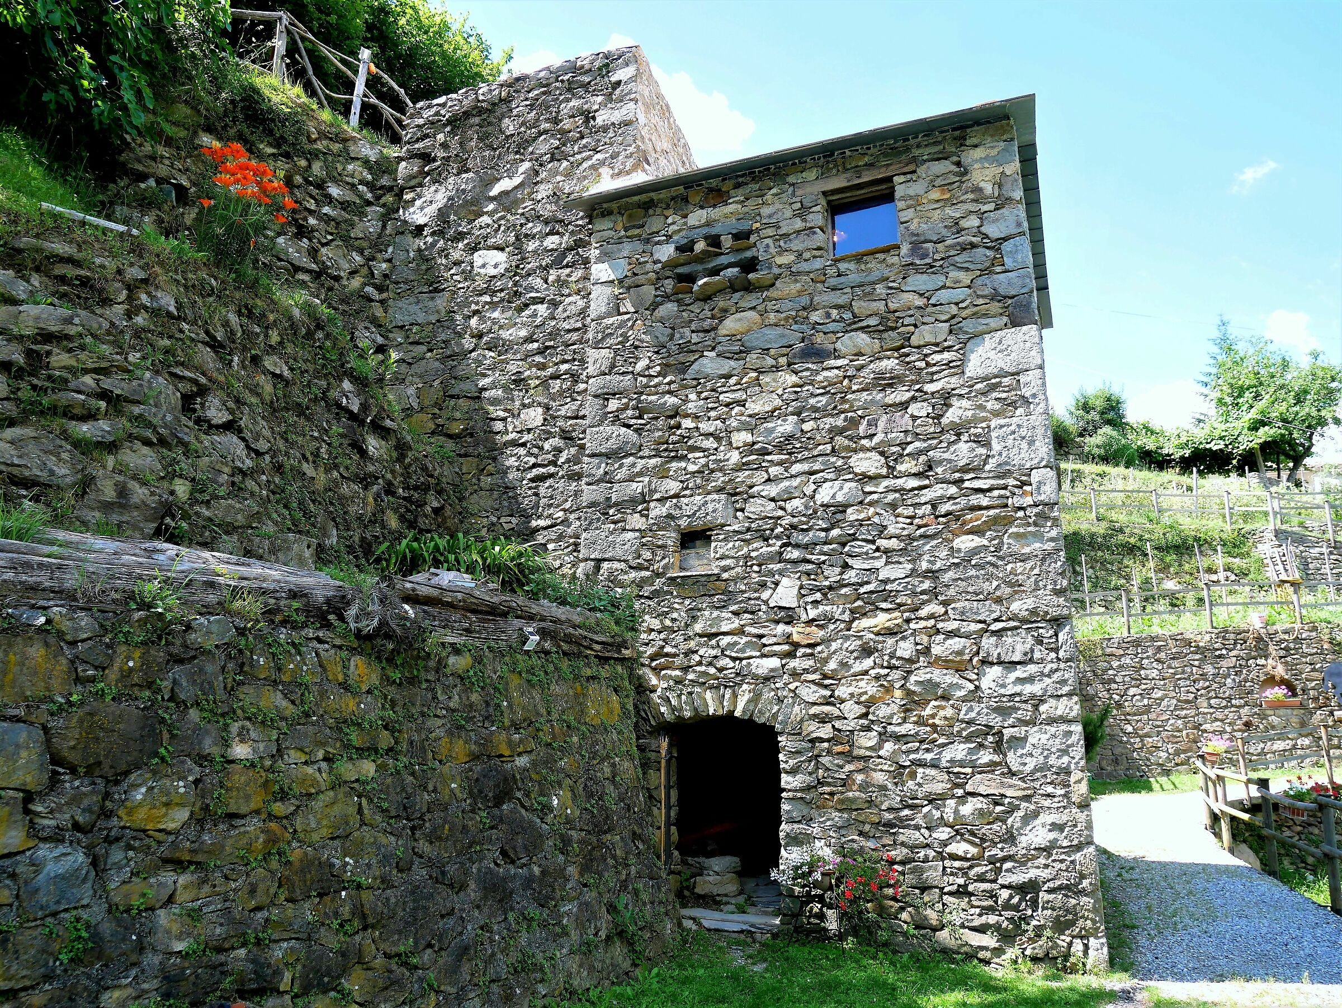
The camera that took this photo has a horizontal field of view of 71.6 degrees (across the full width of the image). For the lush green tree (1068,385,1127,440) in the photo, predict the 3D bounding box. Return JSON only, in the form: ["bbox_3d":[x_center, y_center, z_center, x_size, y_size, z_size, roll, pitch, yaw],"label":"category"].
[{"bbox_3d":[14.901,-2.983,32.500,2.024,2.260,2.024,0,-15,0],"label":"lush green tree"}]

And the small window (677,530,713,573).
[{"bbox_3d":[0.309,0.545,10.179,0.428,0.475,0.250,-7,-17,23],"label":"small window"}]

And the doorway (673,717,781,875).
[{"bbox_3d":[0.577,3.008,9.492,1.251,1.638,0.420,-7,-17,23],"label":"doorway"}]

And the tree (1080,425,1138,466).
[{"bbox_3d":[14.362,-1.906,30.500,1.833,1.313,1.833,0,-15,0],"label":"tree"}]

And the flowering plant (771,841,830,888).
[{"bbox_3d":[1.254,3.284,8.561,0.573,0.407,0.450,-7,-17,23],"label":"flowering plant"}]

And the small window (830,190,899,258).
[{"bbox_3d":[2.169,-3.053,10.335,0.742,0.760,0.200,-7,-17,23],"label":"small window"}]

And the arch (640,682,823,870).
[{"bbox_3d":[0.650,2.802,9.528,1.948,1.886,0.500,-7,-17,23],"label":"arch"}]

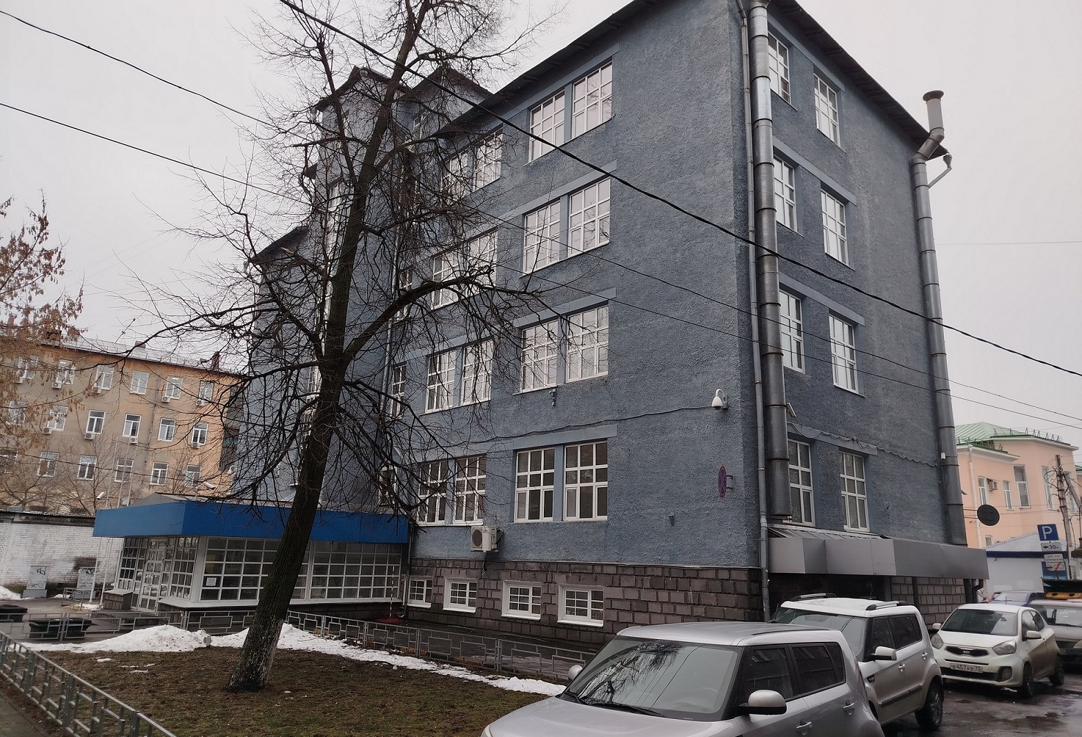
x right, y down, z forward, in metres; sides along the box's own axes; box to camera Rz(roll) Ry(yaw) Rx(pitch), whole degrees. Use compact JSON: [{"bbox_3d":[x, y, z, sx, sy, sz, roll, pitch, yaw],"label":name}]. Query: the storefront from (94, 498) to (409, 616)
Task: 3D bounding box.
[{"bbox_3d":[-10.416,6.724,26.181,7.349,3.440,9.480,15,-20,-41],"label":"storefront"}]

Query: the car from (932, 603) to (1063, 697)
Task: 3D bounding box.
[{"bbox_3d":[8.772,5.361,14.570,1.630,1.490,3.600,-12,-20,42],"label":"car"}]

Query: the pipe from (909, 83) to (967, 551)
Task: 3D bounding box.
[{"bbox_3d":[13.208,-2.167,24.396,0.630,15.350,1.200,15,-19,-40],"label":"pipe"}]

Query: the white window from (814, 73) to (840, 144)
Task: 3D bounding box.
[{"bbox_3d":[8.530,-7.734,22.489,1.560,1.980,0.150,15,-19,-40],"label":"white window"}]

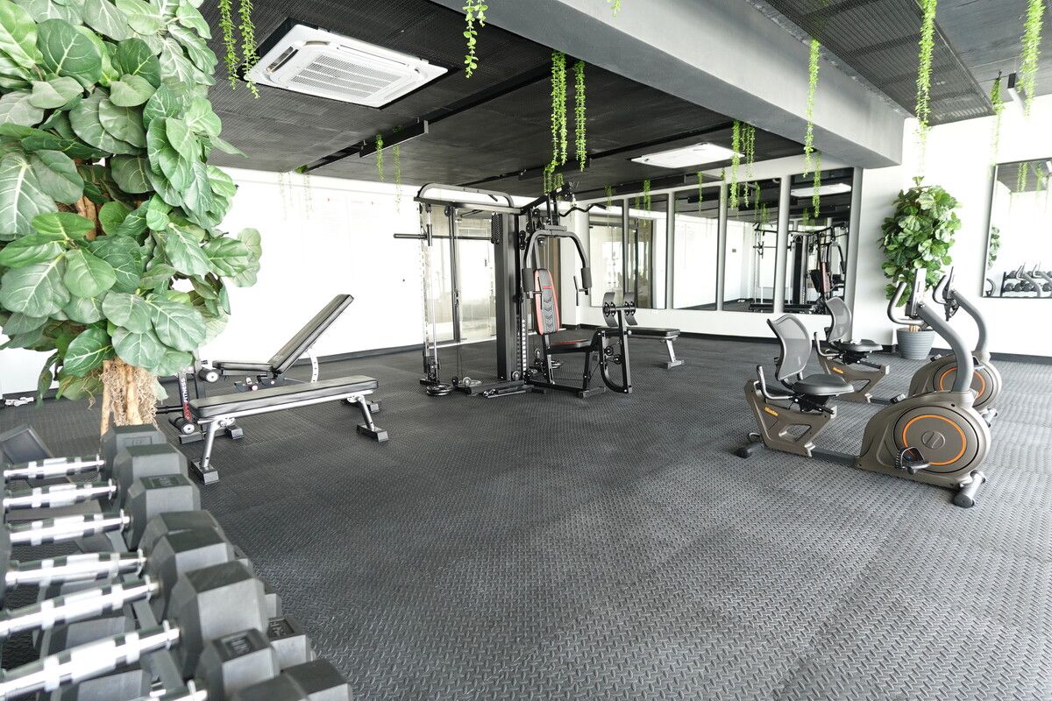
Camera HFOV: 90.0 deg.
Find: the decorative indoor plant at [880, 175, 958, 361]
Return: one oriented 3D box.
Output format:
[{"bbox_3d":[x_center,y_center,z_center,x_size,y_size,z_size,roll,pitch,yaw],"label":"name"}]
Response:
[{"bbox_3d":[4.853,-1.005,6.551,0.770,2.230,0.800,-9,12,-42],"label":"decorative indoor plant"}]

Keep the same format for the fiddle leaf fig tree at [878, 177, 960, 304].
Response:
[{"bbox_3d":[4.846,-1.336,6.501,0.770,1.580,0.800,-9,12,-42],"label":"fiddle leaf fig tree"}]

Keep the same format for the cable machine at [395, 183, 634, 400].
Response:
[{"bbox_3d":[-0.171,-0.699,5.474,2.600,2.160,1.500,6,11,40],"label":"cable machine"}]

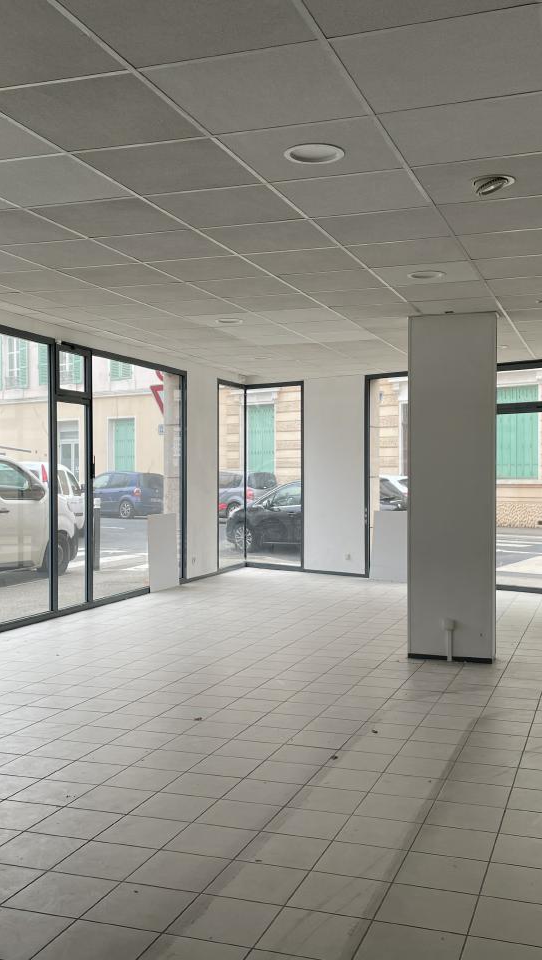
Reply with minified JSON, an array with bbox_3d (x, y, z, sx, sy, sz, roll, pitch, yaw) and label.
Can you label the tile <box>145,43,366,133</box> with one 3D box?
[{"bbox_3d":[-0.033,-1.256,3.093,0.586,0.020,0.588,0,0,19],"label":"tile"}]

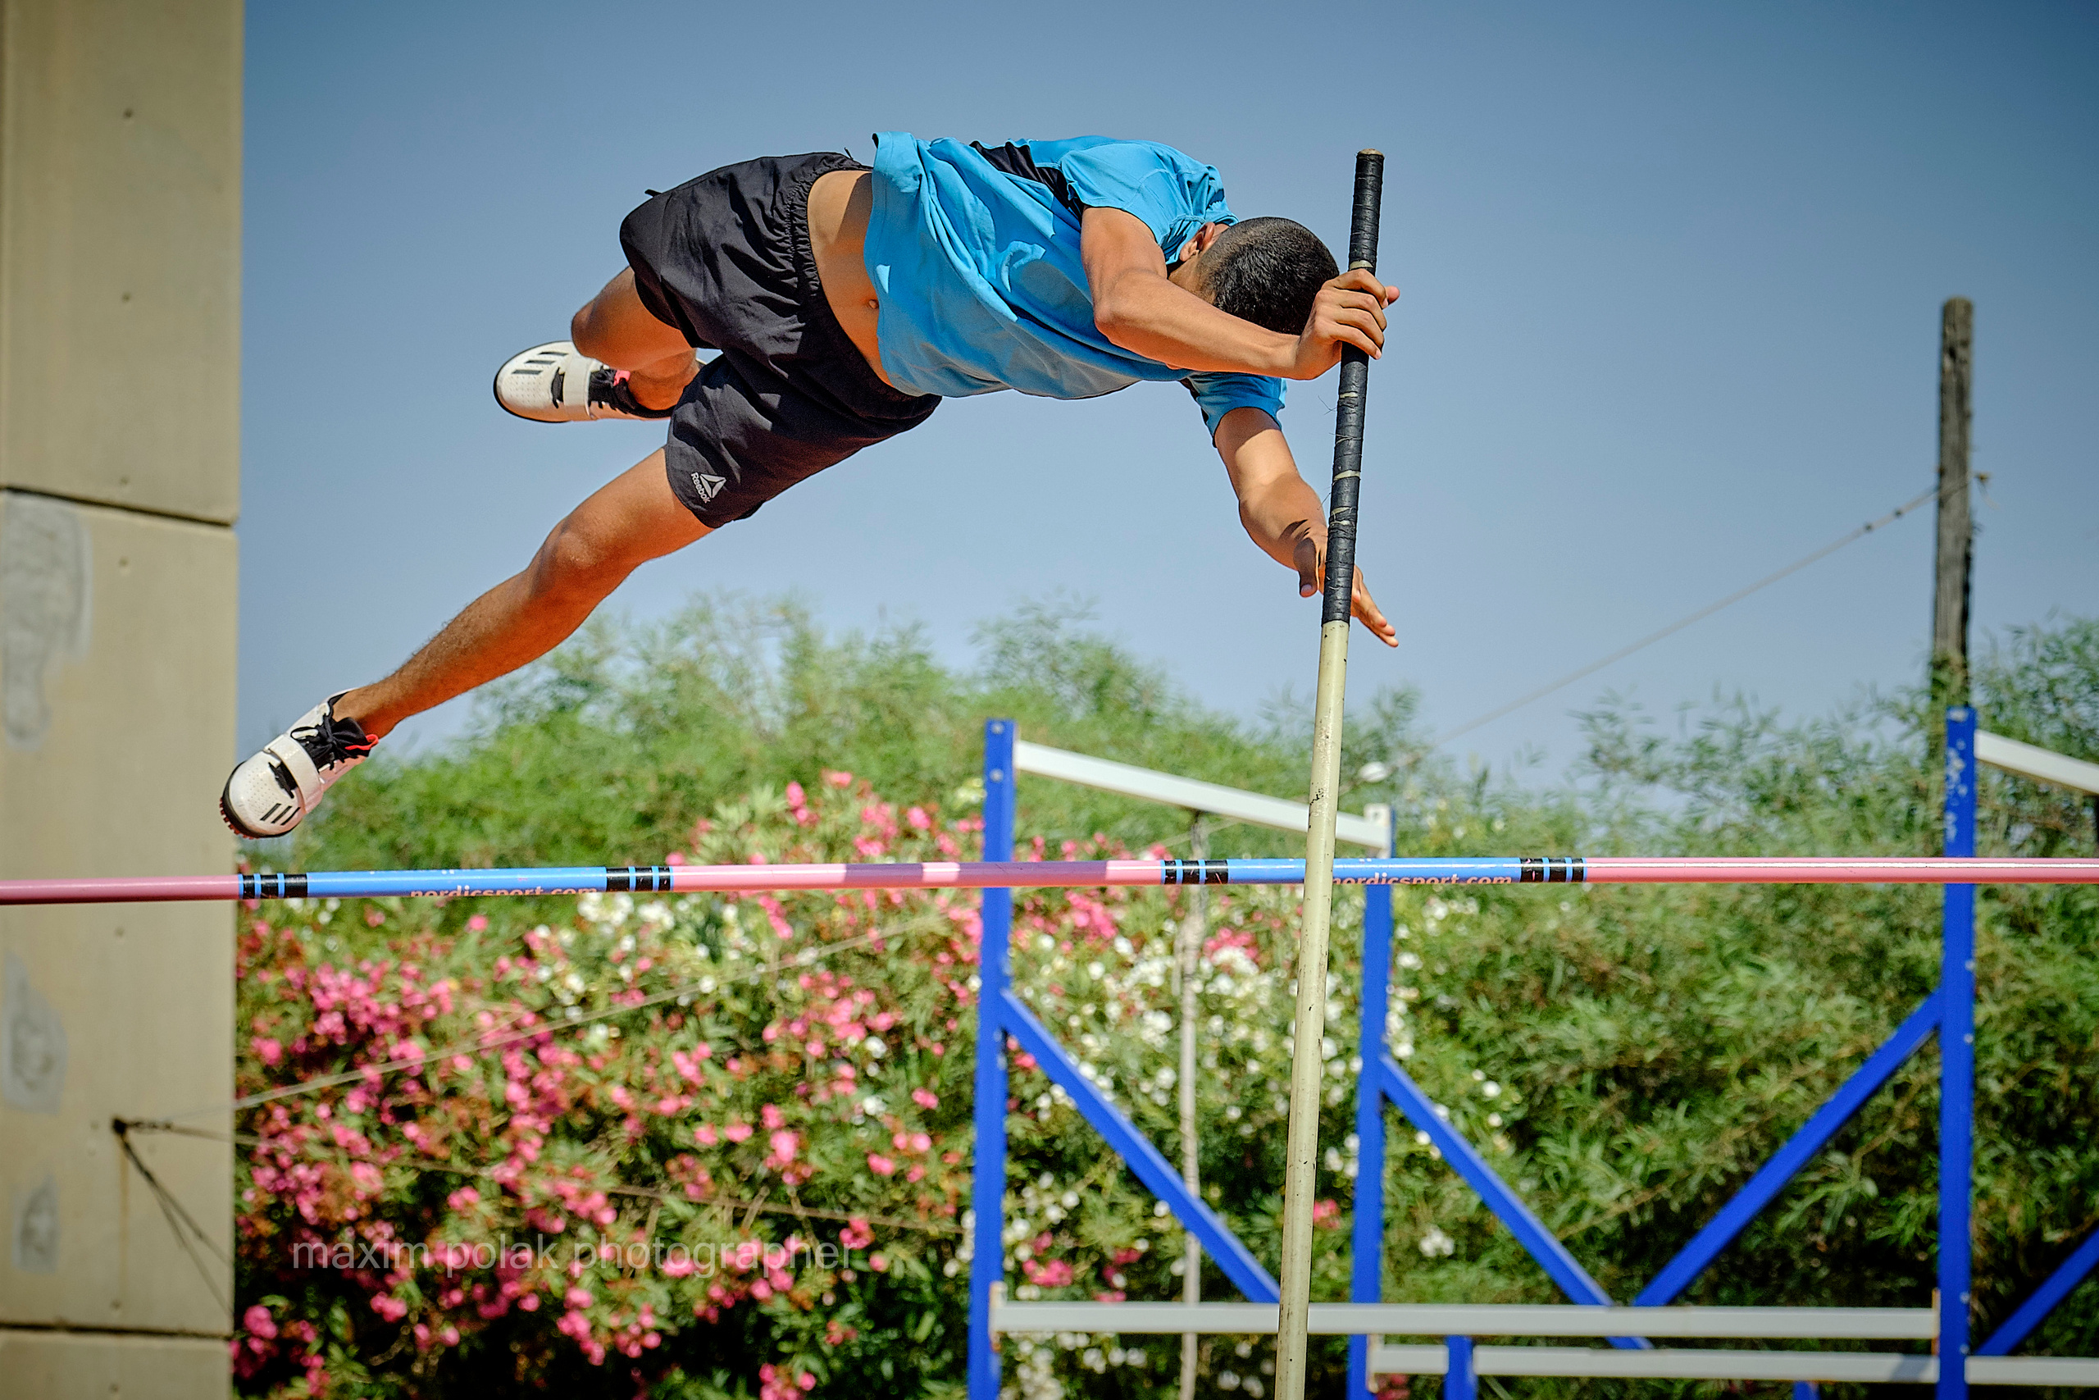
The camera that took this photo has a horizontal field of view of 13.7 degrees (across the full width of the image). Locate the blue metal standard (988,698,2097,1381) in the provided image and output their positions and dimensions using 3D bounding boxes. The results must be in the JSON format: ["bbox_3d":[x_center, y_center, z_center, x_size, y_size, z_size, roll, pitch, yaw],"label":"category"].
[{"bbox_3d":[1.292,1.783,19.358,2.251,3.300,2.216,-1,-6,24],"label":"blue metal standard"}]

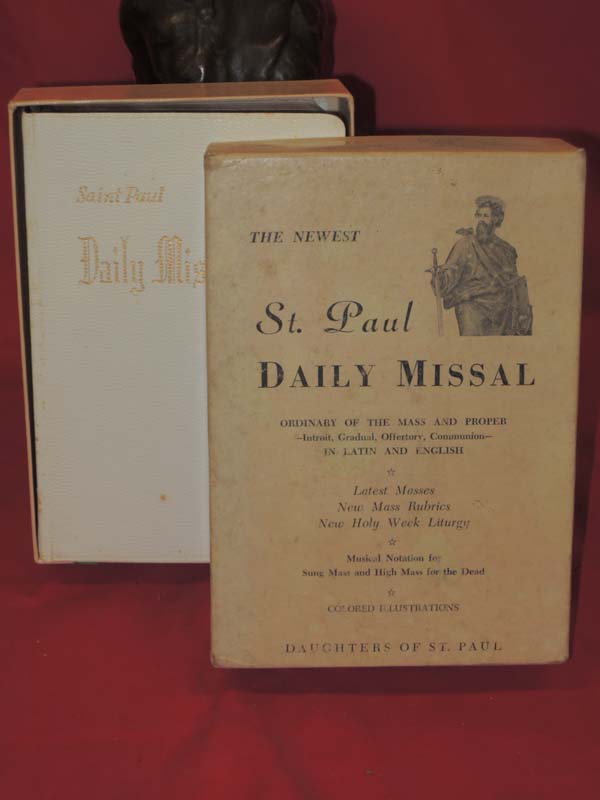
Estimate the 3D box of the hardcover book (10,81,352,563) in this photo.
[{"bbox_3d":[-0.041,-0.028,0.656,0.118,0.169,0.050,-2,15,-3],"label":"hardcover book"}]

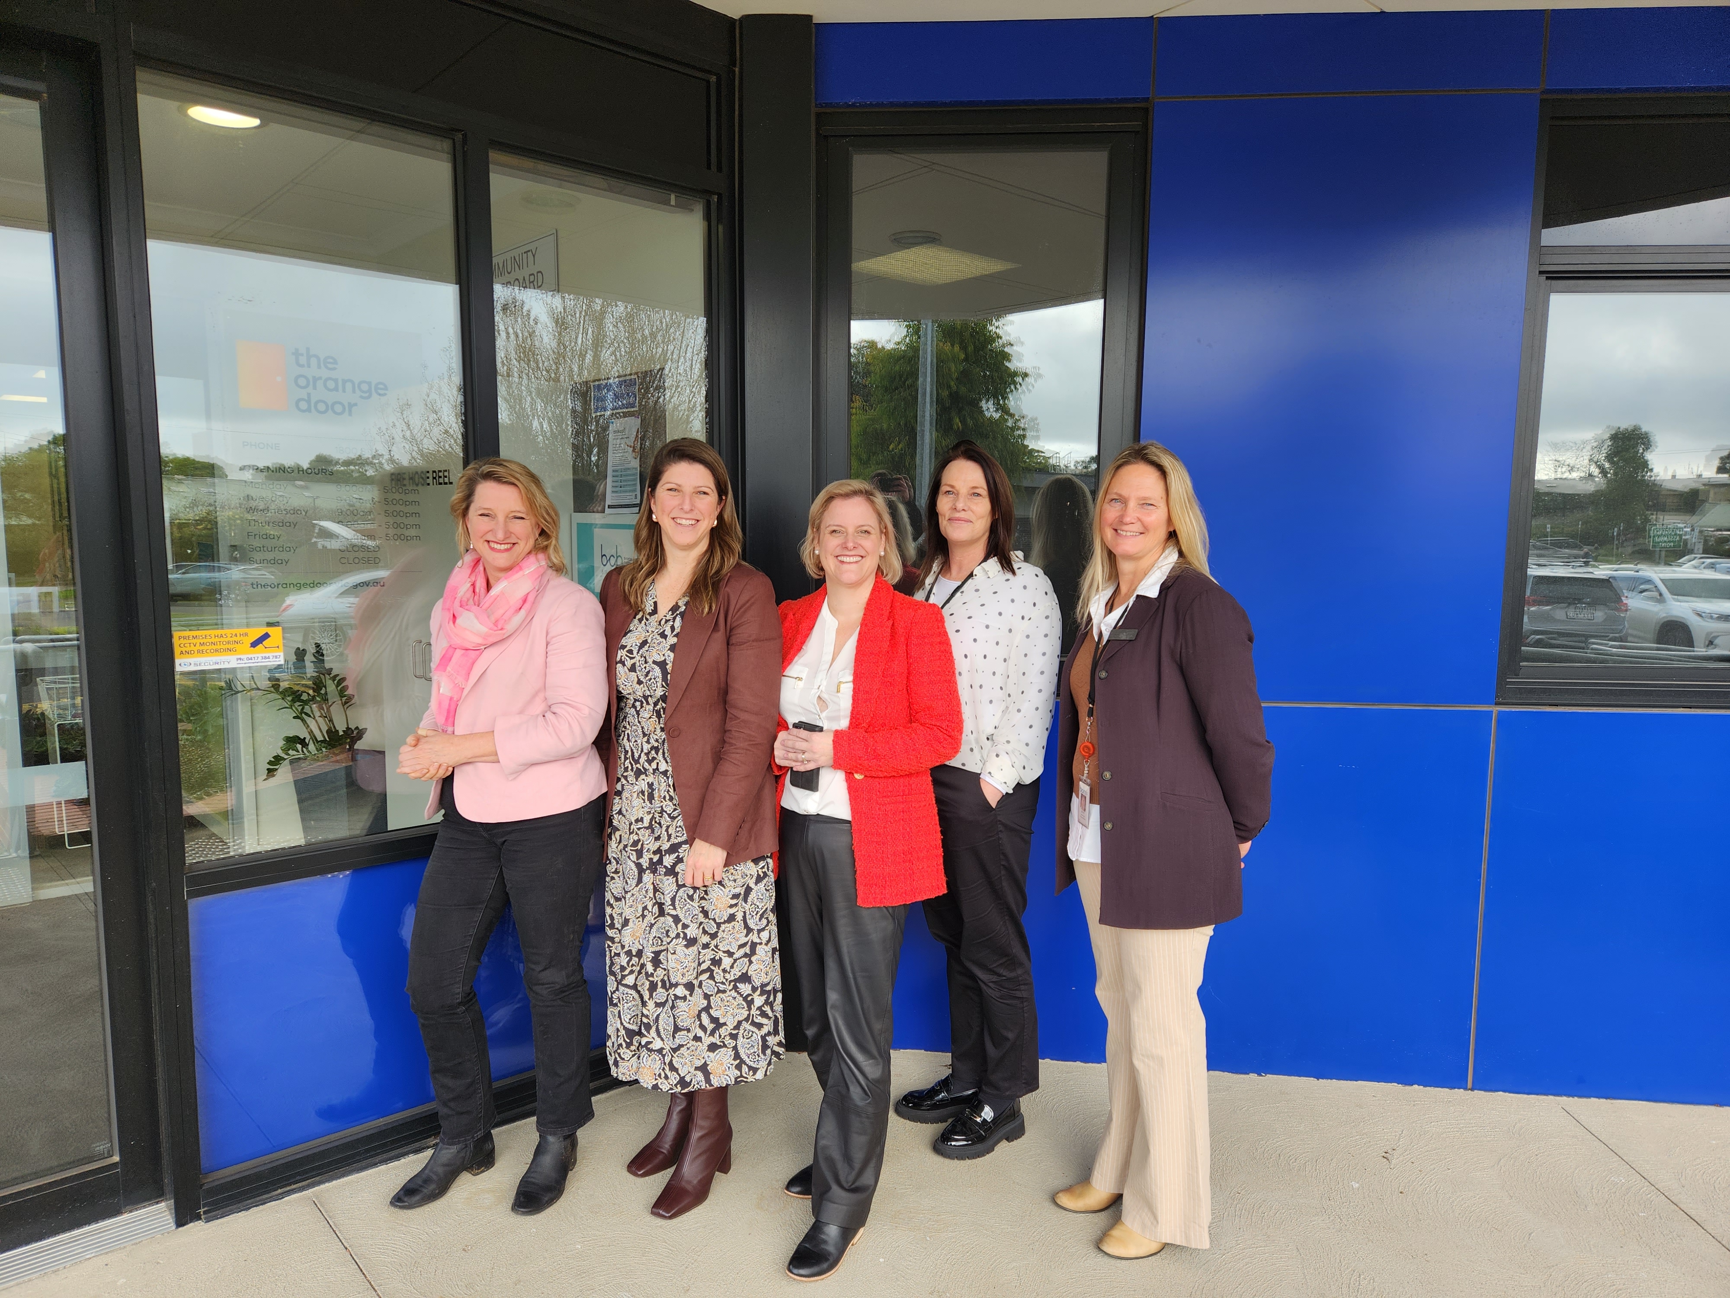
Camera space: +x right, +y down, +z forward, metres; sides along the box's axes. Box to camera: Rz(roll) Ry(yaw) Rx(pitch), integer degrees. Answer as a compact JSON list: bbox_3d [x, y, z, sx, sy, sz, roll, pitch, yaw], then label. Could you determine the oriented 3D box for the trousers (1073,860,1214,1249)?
[{"bbox_3d":[0.587,0.761,2.472,0.280,0.930,0.340,-3,8,-30],"label":"trousers"}]

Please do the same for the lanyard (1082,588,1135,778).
[{"bbox_3d":[0.527,0.050,2.361,0.170,0.450,0.140,-4,8,-33],"label":"lanyard"}]

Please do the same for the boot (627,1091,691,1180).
[{"bbox_3d":[-0.462,1.094,2.753,0.100,0.230,0.250,6,9,42],"label":"boot"}]

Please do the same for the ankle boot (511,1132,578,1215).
[{"bbox_3d":[-0.712,1.142,2.603,0.100,0.165,0.250,3,7,22],"label":"ankle boot"}]

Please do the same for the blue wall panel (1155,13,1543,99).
[{"bbox_3d":[1.190,-1.470,2.851,0.931,0.193,0.030,1,7,5],"label":"blue wall panel"}]

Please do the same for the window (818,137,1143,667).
[{"bbox_3d":[0.307,-0.644,3.042,0.852,1.447,0.080,1,7,5],"label":"window"}]

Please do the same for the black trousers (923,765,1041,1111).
[{"bbox_3d":[0.287,0.673,2.835,0.300,0.920,0.360,-5,8,-39],"label":"black trousers"}]

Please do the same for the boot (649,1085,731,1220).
[{"bbox_3d":[-0.384,1.104,2.588,0.092,0.230,0.250,4,7,24],"label":"boot"}]

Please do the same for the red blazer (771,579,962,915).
[{"bbox_3d":[-0.002,0.184,2.396,0.440,0.680,0.280,4,7,28],"label":"red blazer"}]

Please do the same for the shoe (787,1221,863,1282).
[{"bbox_3d":[-0.076,1.193,2.411,0.098,0.100,0.260,3,7,23],"label":"shoe"}]

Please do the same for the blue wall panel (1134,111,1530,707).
[{"bbox_3d":[1.185,-0.613,2.955,0.944,1.535,0.030,1,7,3],"label":"blue wall panel"}]

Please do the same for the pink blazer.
[{"bbox_3d":[-0.766,0.098,2.498,0.430,0.550,0.290,4,7,25],"label":"pink blazer"}]

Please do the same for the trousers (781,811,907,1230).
[{"bbox_3d":[-0.044,0.769,2.473,0.340,0.910,0.340,4,7,26],"label":"trousers"}]

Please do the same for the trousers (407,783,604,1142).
[{"bbox_3d":[-0.783,0.699,2.536,0.400,0.890,0.360,5,8,33],"label":"trousers"}]

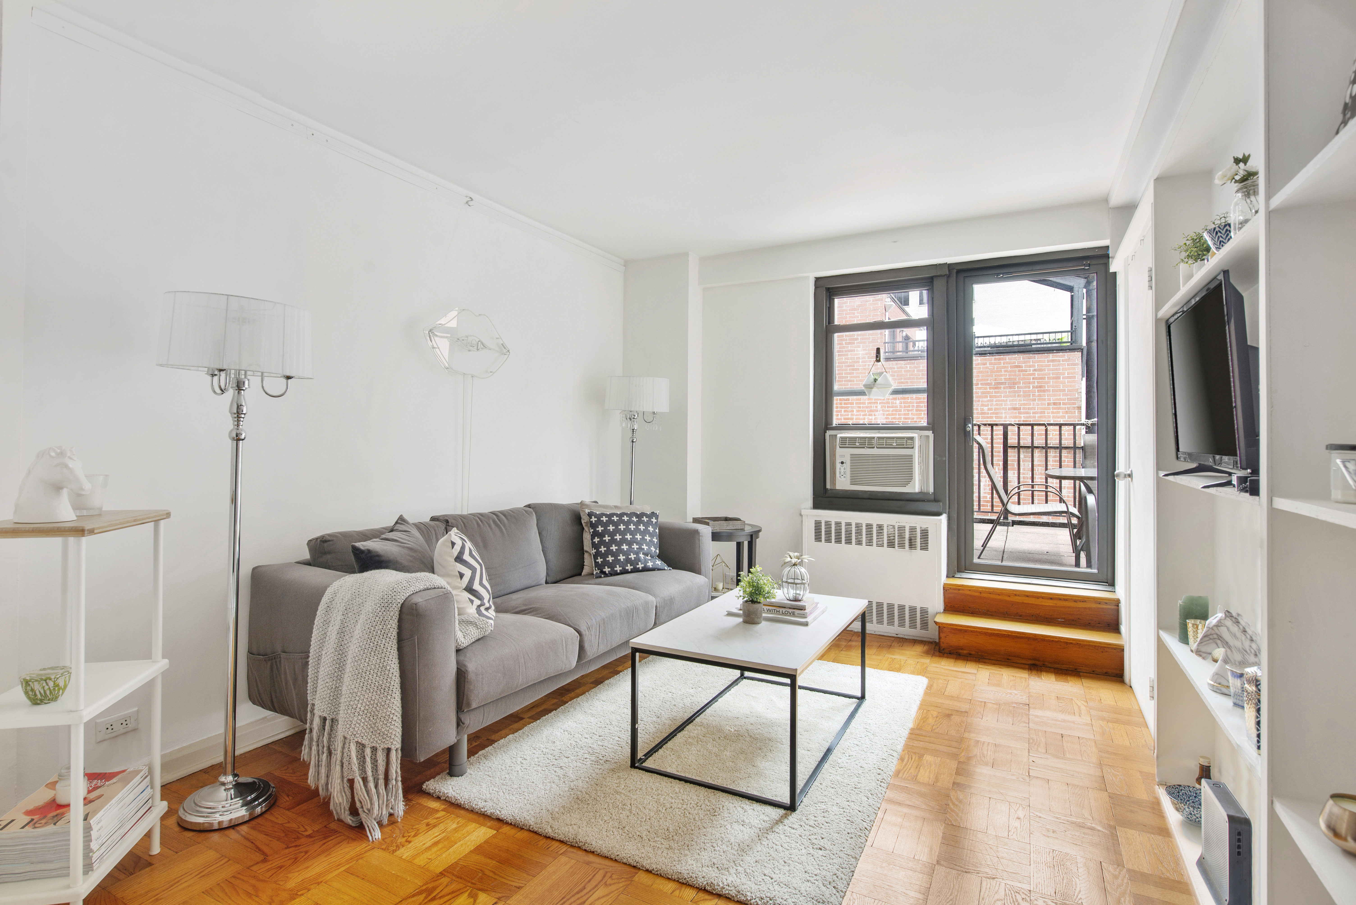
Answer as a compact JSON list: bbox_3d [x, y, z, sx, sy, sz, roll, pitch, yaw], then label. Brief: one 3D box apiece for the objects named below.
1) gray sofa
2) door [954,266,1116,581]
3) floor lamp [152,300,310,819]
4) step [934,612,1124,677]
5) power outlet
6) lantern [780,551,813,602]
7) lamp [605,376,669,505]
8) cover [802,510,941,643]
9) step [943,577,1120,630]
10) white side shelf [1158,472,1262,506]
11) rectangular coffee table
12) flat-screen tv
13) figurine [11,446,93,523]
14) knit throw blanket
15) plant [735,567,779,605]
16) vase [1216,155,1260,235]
[{"bbox_3d":[-0.713,0.718,3.370,0.874,0.846,2.265,1,1,27],"label":"gray sofa"},{"bbox_3d":[1.986,-0.170,3.808,0.789,1.781,0.080,0,1,27],"label":"door"},{"bbox_3d":[-1.444,0.340,2.214,0.429,1.642,0.429,1,1,27],"label":"floor lamp"},{"bbox_3d":[1.834,1.013,3.592,0.871,0.178,0.208,0,1,27],"label":"step"},{"bbox_3d":[-1.806,0.882,2.188,0.010,0.073,0.115,0,1,27],"label":"power outlet"},{"bbox_3d":[0.471,0.492,2.701,0.122,0.192,0.122,0,1,27],"label":"lantern"},{"bbox_3d":[-0.279,0.294,4.609,0.405,1.585,0.405,0,1,0],"label":"lamp"},{"bbox_3d":[1.240,0.753,4.318,0.856,0.747,0.223,1,1,27],"label":"cover"},{"bbox_3d":[2.007,0.870,3.899,0.889,0.190,0.199,1,1,27],"label":"step"},{"bbox_3d":[1.457,0.087,1.793,0.150,0.021,1.149,0,1,27],"label":"white side shelf"},{"bbox_3d":[0.330,0.879,2.678,0.606,0.442,0.999,0,1,27],"label":"rectangular coffee table"},{"bbox_3d":[1.848,-0.243,2.326,0.120,0.570,0.862,-4,-1,27],"label":"flat-screen tv"},{"bbox_3d":[-1.540,0.078,1.667,0.142,0.182,0.090,0,1,-21],"label":"figurine"},{"bbox_3d":[-1.007,0.799,2.315,0.446,0.723,0.392,1,1,27],"label":"knit throw blanket"},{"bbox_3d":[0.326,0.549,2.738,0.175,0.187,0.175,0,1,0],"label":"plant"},{"bbox_3d":[1.646,-0.729,1.937,0.159,0.331,0.164,1,1,27],"label":"vase"}]

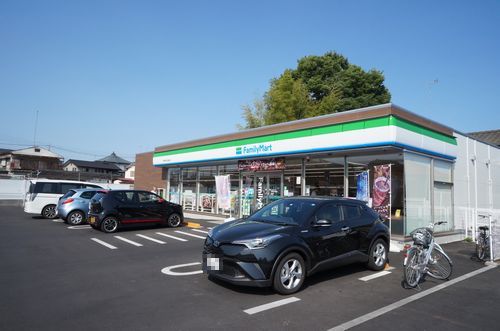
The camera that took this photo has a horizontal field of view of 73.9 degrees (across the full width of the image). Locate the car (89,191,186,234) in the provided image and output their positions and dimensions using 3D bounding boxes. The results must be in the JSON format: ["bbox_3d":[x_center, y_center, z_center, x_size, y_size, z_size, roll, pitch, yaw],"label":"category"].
[{"bbox_3d":[-4.222,1.652,12.737,3.395,1.500,1.475,5,-5,-42],"label":"car"}]

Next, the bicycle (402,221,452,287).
[{"bbox_3d":[3.236,1.600,6.116,1.750,1.070,0.570,5,-5,-37],"label":"bicycle"}]

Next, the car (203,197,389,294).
[{"bbox_3d":[1.053,1.340,6.649,4.360,1.550,1.795,5,-5,-40],"label":"car"}]

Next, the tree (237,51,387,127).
[{"bbox_3d":[6.206,-3.000,32.000,14.000,14.600,13.000,2,-5,0],"label":"tree"}]

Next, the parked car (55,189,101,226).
[{"bbox_3d":[-6.396,1.749,14.764,3.890,1.475,1.695,5,-5,-41],"label":"parked car"}]

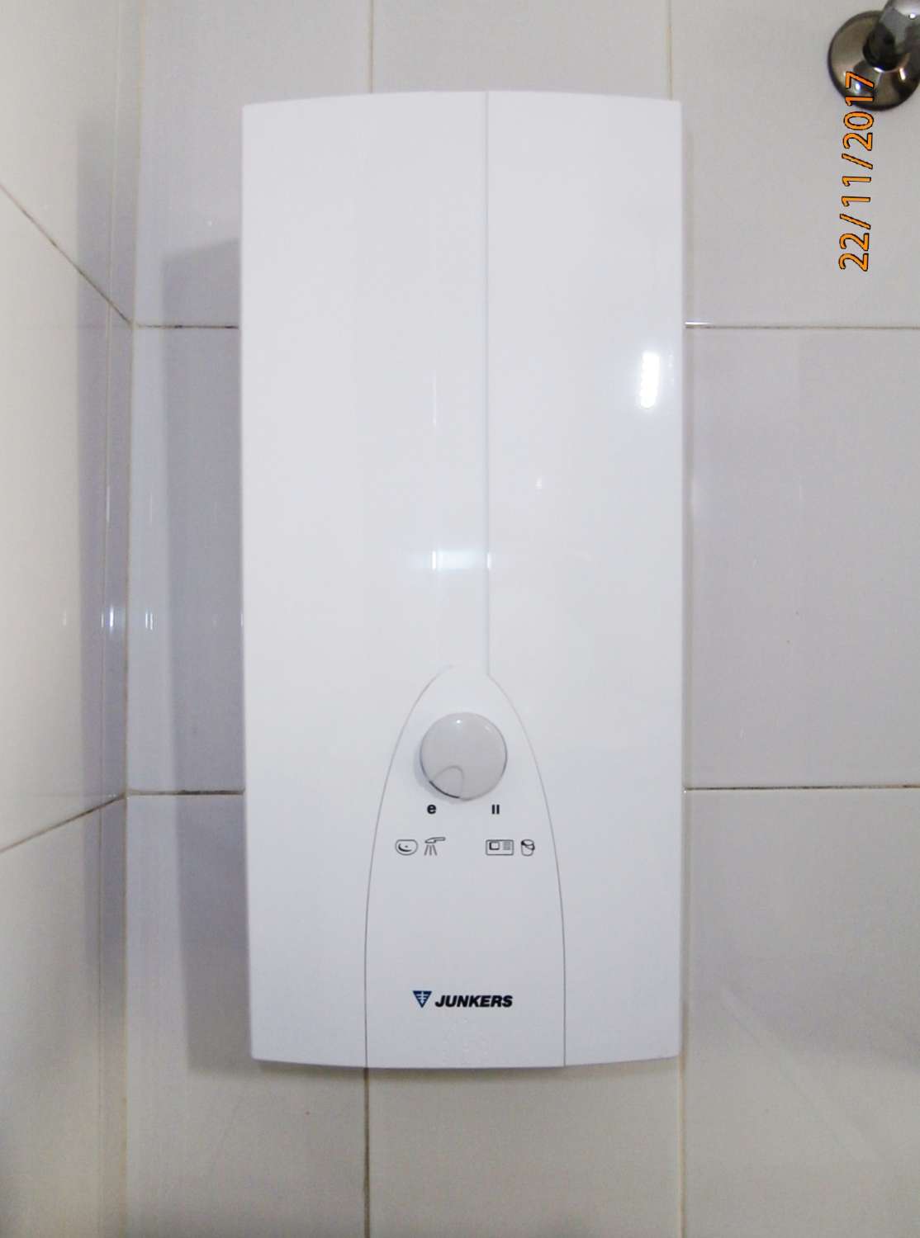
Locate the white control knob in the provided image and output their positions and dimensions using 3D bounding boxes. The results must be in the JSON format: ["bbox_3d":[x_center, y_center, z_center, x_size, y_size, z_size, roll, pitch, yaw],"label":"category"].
[{"bbox_3d":[0.002,0.066,0.410,0.042,0.042,0.013,0,-2,-1],"label":"white control knob"}]

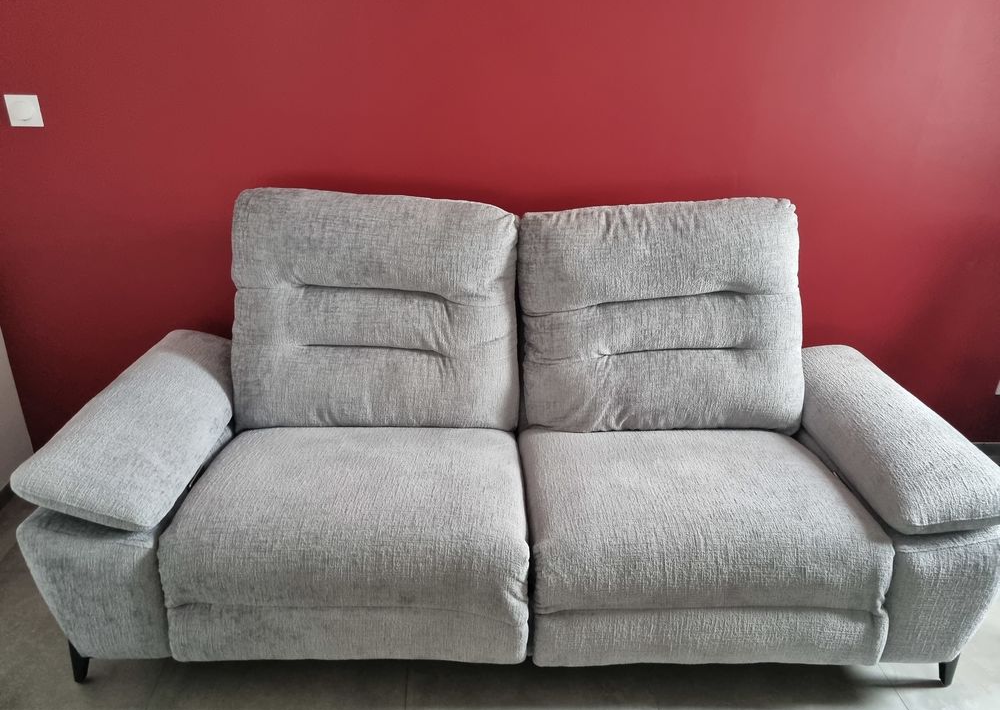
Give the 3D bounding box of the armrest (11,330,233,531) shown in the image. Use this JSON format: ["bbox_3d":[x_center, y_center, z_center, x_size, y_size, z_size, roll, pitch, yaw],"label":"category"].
[{"bbox_3d":[-0.812,0.140,1.759,0.300,0.125,0.730,1,26,-3],"label":"armrest"}]

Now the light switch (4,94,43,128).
[{"bbox_3d":[-1.270,-0.649,2.002,0.082,0.082,0.012,0,26,-4],"label":"light switch"}]

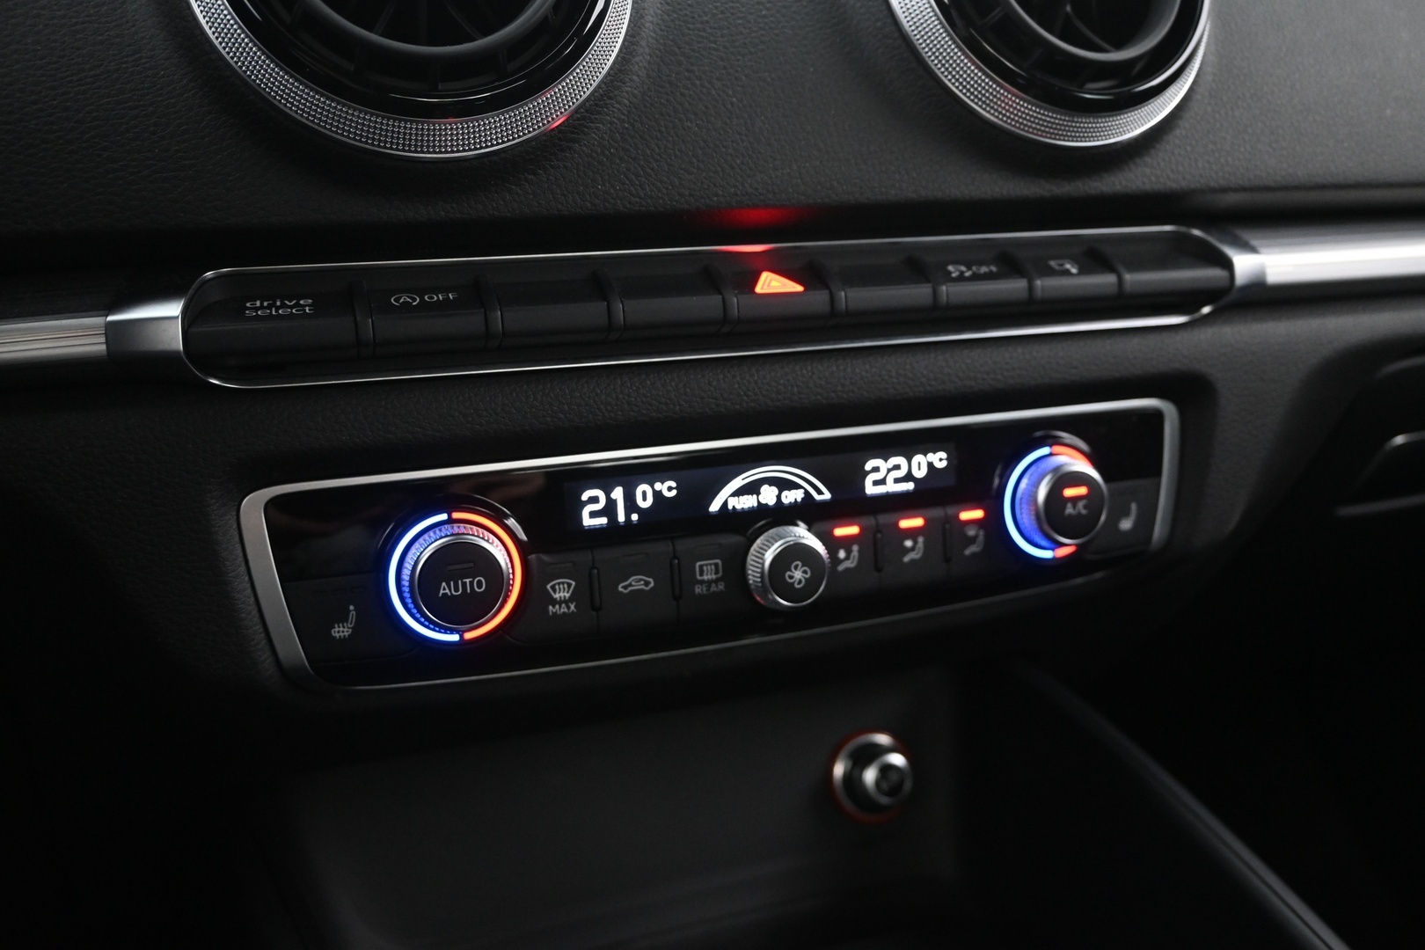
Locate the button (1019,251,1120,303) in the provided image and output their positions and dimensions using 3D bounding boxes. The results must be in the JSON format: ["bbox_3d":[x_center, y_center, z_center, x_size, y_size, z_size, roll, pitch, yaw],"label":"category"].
[{"bbox_3d":[0.090,-0.049,0.299,0.022,0.013,0.009,-6,1,-18],"label":"button"}]

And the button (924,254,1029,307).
[{"bbox_3d":[0.065,-0.046,0.291,0.022,0.013,0.009,-6,1,-18],"label":"button"}]

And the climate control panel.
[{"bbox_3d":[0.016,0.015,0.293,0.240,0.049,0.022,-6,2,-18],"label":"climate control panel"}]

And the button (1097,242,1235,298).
[{"bbox_3d":[0.118,-0.052,0.308,0.031,0.013,0.009,-6,1,-18],"label":"button"}]

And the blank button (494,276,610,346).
[{"bbox_3d":[-0.035,-0.036,0.259,0.023,0.013,0.009,-6,1,-18],"label":"blank button"}]

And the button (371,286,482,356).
[{"bbox_3d":[-0.060,-0.033,0.251,0.023,0.013,0.009,-6,1,-18],"label":"button"}]

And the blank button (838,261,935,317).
[{"bbox_3d":[0.040,-0.043,0.283,0.023,0.013,0.009,-6,1,-18],"label":"blank button"}]

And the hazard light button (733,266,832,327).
[{"bbox_3d":[0.015,-0.041,0.275,0.023,0.013,0.009,-6,1,-18],"label":"hazard light button"}]

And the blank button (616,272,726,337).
[{"bbox_3d":[-0.010,-0.038,0.267,0.023,0.013,0.009,-6,1,-18],"label":"blank button"}]

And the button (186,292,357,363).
[{"bbox_3d":[-0.089,-0.030,0.241,0.032,0.013,0.009,-6,1,-18],"label":"button"}]

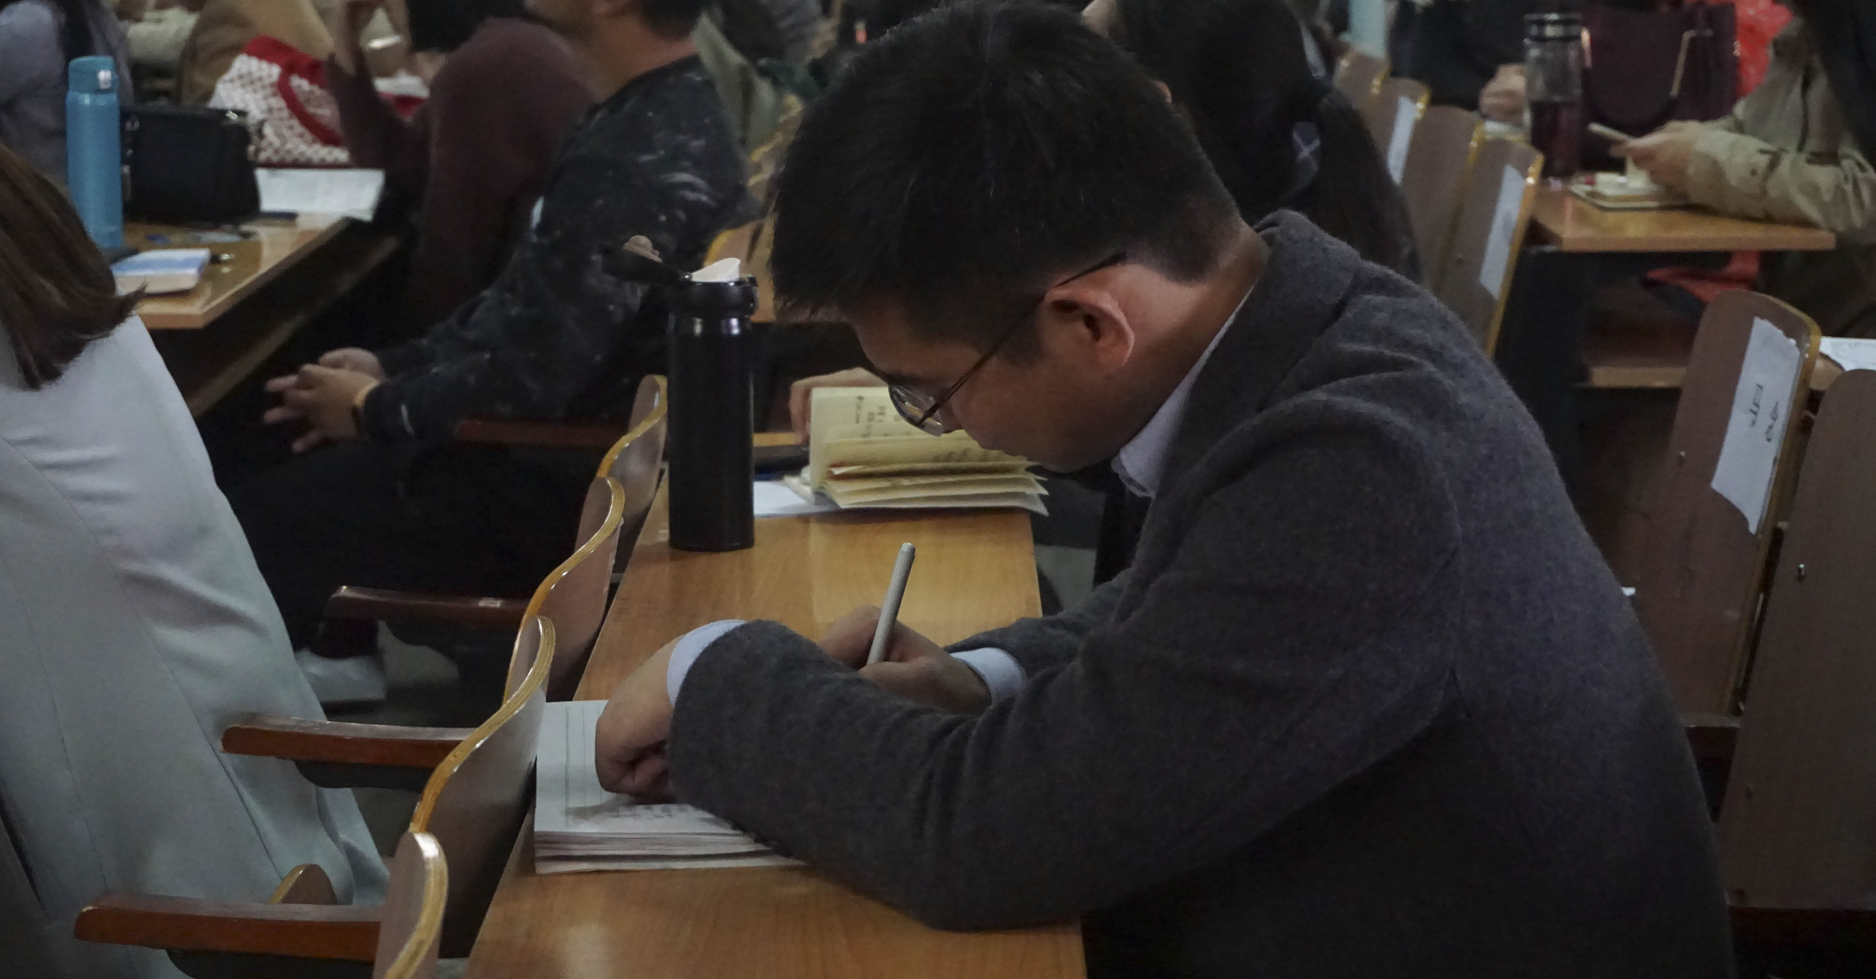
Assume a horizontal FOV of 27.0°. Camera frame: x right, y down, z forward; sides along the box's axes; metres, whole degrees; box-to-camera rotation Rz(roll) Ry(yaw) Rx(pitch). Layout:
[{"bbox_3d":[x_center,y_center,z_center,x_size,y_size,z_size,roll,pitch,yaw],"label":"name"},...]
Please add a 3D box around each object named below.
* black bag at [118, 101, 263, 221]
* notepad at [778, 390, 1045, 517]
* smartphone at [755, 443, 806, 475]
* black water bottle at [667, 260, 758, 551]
[{"bbox_3d":[-1.093,-0.477,5.736,0.195,0.165,0.090,0,10,0],"label":"black bag"},{"bbox_3d":[-0.019,-0.035,3.428,0.220,0.090,0.190,0,10,0],"label":"notepad"},{"bbox_3d":[-0.148,-0.029,3.611,0.150,0.010,0.073,0,10,0],"label":"smartphone"},{"bbox_3d":[-0.187,-0.071,3.220,0.074,0.236,0.074,0,10,0],"label":"black water bottle"}]

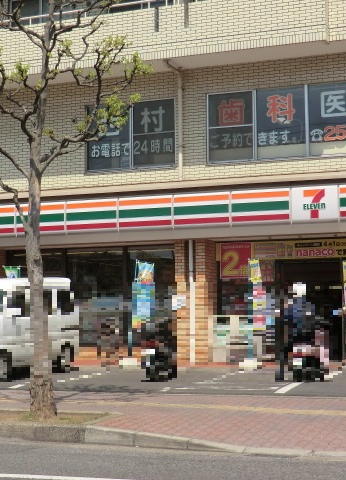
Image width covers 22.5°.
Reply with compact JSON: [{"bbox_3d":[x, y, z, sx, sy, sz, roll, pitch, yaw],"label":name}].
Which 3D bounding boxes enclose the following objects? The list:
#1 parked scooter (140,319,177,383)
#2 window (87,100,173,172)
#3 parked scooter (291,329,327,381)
[{"bbox_3d":[-0.265,1.874,15.152,0.660,1.060,1.750,-2,-5,11],"label":"parked scooter"},{"bbox_3d":[-0.974,-2.344,19.595,2.155,1.510,0.120,-2,-5,19],"label":"window"},{"bbox_3d":[2.289,1.835,14.670,0.650,1.020,1.720,-2,-5,19],"label":"parked scooter"}]

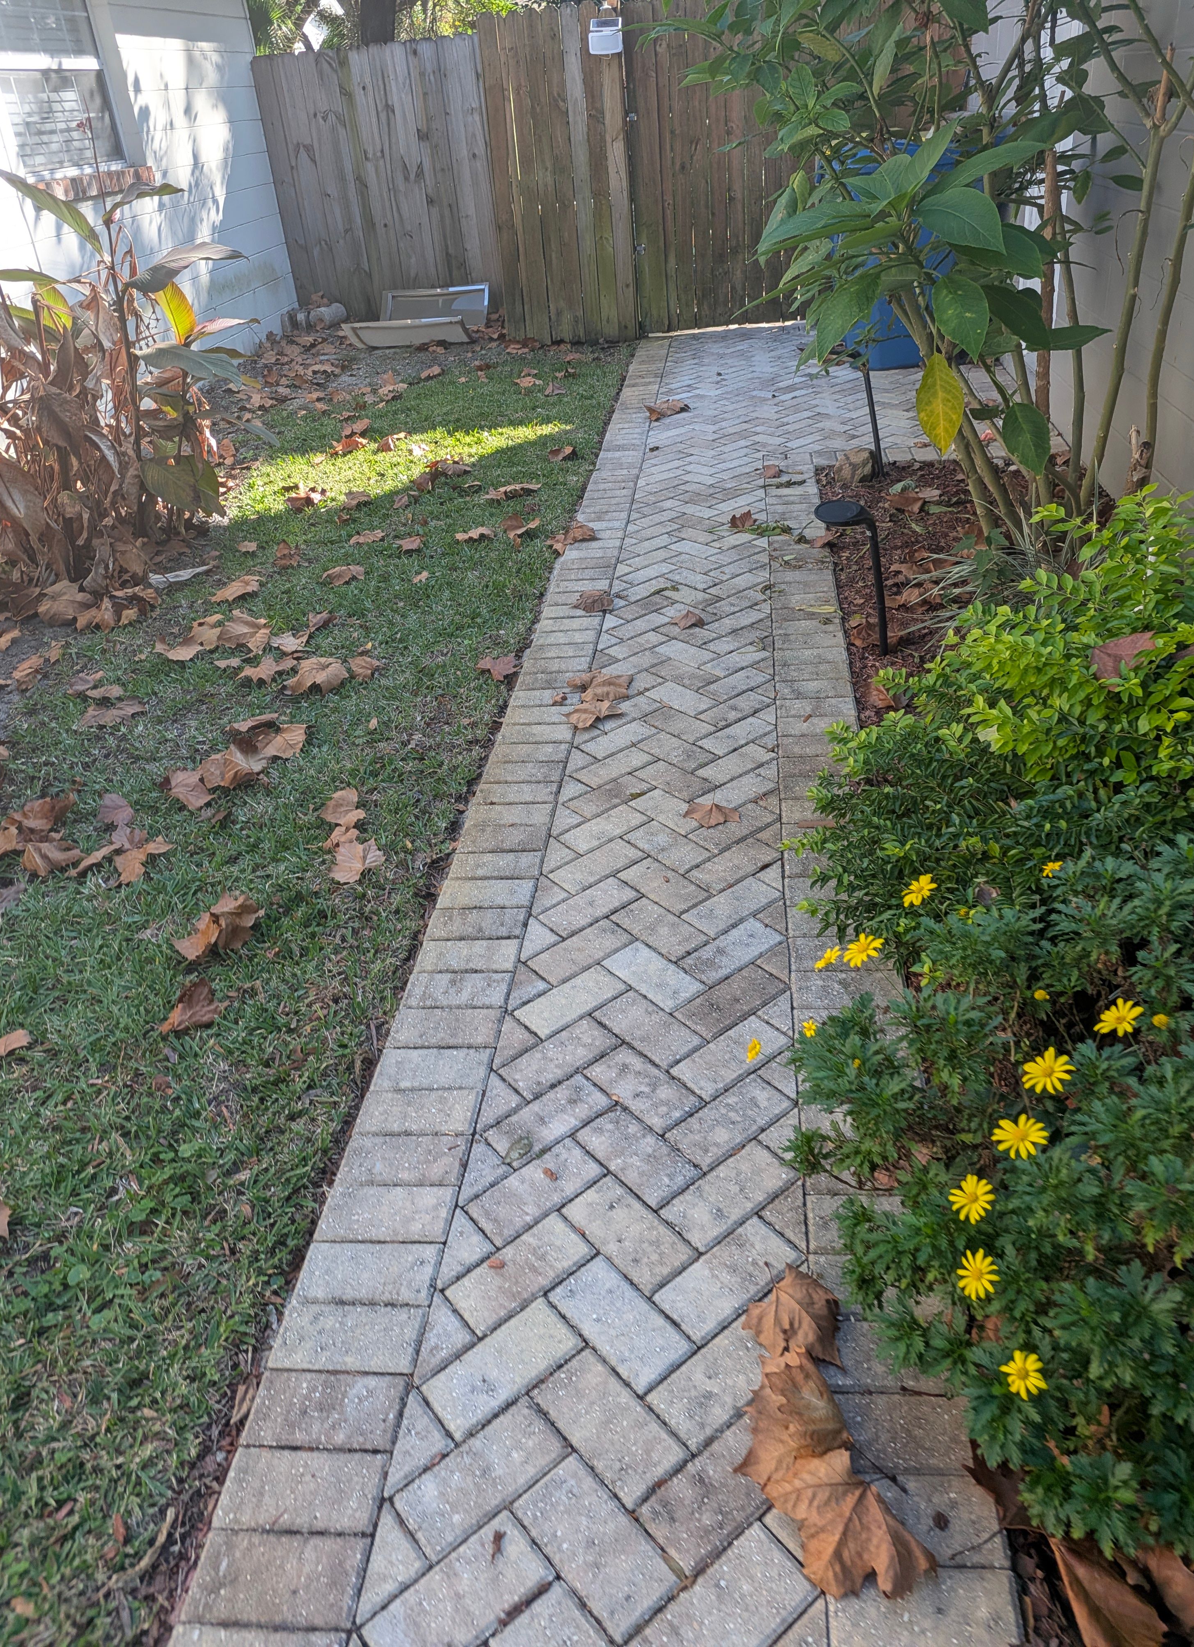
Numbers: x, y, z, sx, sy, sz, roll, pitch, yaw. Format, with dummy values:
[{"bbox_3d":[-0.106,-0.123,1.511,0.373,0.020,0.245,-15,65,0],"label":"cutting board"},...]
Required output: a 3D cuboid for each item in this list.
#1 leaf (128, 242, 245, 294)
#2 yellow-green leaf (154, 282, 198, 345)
[{"bbox_3d":[-1.522,-2.056,4.229,0.450,0.140,0.150,-7,32,9],"label":"leaf"},{"bbox_3d":[-1.613,-1.956,4.345,0.120,0.270,0.090,-6,33,0],"label":"yellow-green leaf"}]

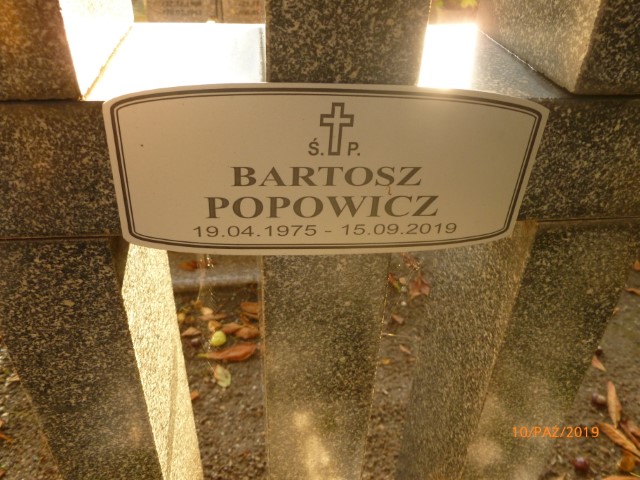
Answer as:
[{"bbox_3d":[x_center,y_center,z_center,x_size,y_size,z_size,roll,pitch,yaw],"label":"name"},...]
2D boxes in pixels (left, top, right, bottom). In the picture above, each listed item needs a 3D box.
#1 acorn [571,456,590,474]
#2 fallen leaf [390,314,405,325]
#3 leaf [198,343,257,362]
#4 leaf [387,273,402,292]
[{"bbox_3d":[0.451,0.389,0.896,0.026,0.025,0.026,2,32,0],"label":"acorn"},{"bbox_3d":[0.204,0.209,1.363,0.022,0.012,0.043,-25,41,-35],"label":"fallen leaf"},{"bbox_3d":[-0.197,0.241,1.103,0.122,0.018,0.036,-7,33,-14],"label":"leaf"},{"bbox_3d":[0.215,0.123,1.494,0.030,0.015,0.093,-9,35,-16],"label":"leaf"}]

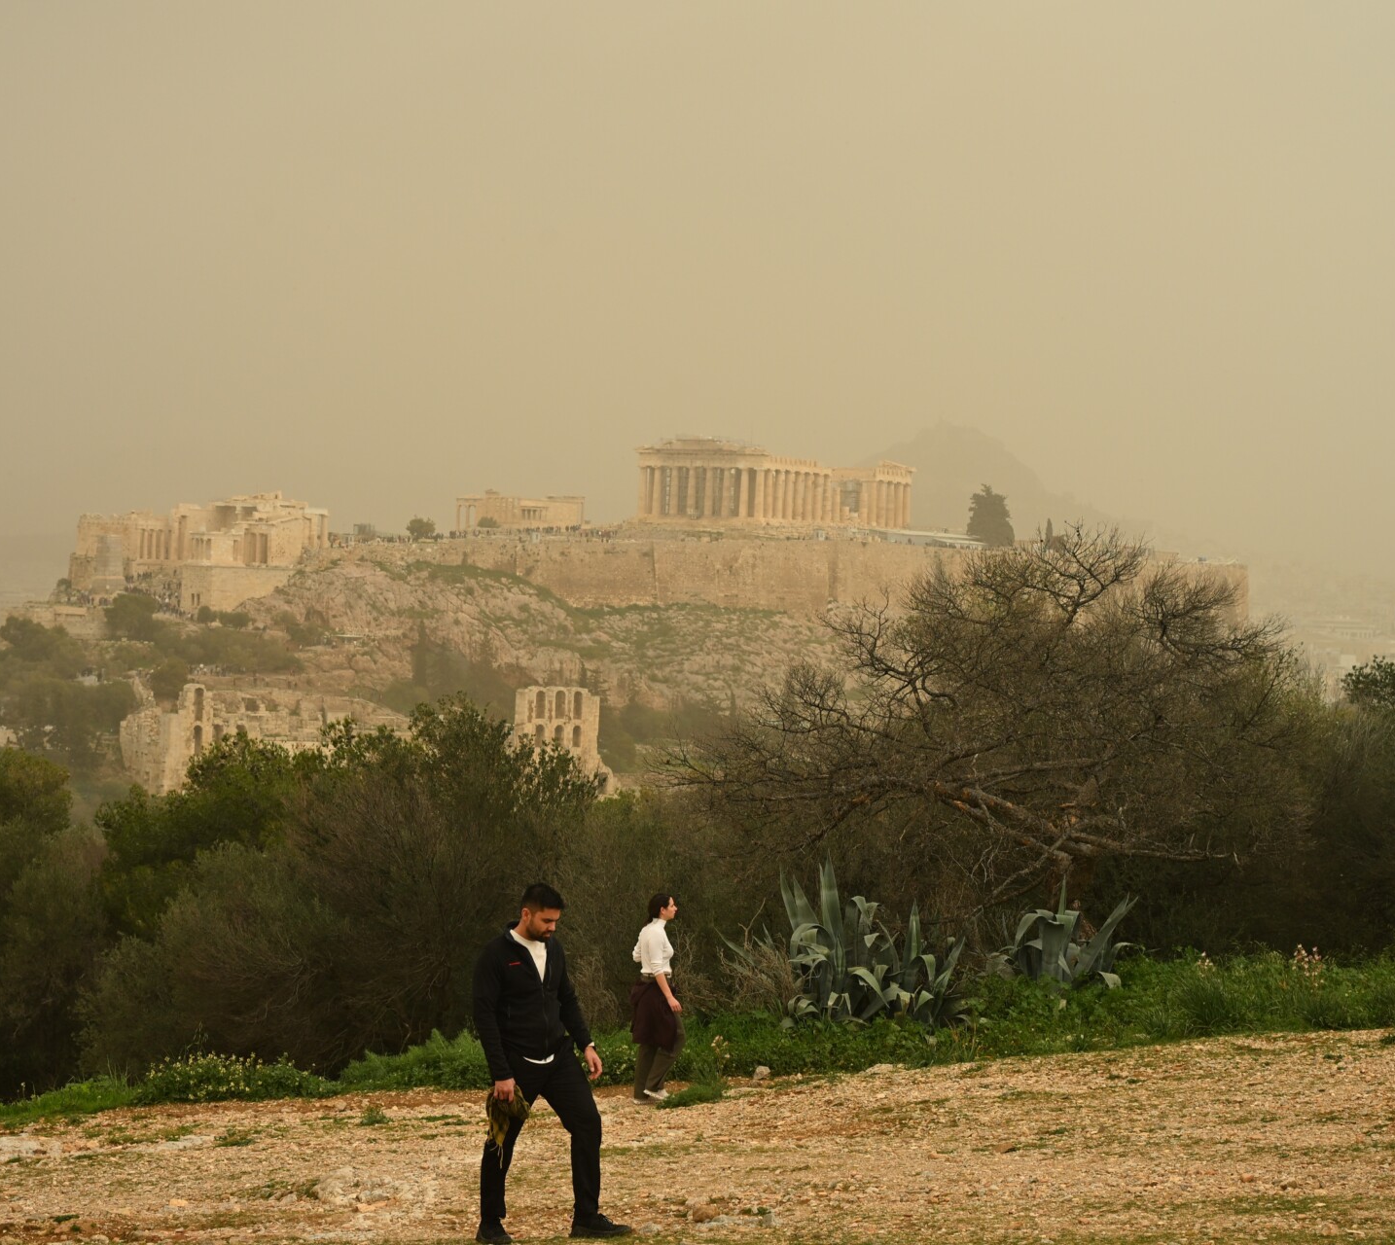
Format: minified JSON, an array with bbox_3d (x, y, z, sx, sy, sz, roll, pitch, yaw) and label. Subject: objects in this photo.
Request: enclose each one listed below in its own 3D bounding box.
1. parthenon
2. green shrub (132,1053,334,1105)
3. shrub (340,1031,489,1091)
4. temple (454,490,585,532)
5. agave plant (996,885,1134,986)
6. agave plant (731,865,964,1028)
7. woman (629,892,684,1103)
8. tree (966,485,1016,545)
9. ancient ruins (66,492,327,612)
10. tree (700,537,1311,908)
[{"bbox_3d":[18.201,-29.335,627.515,32.500,17.800,71.000,3,1,31],"label":"parthenon"},{"bbox_3d":[-3.844,3.779,23.600,1.620,0.400,0.850,3,1,0],"label":"green shrub"},{"bbox_3d":[-2.422,3.782,24.600,1.360,0.520,0.950,3,1,0],"label":"shrub"},{"bbox_3d":[-41.347,-25.494,660.000,20.000,10.500,23.500,3,1,31],"label":"temple"},{"bbox_3d":[3.693,3.153,28.600,1.420,1.050,1.250,3,1,0],"label":"agave plant"},{"bbox_3d":[1.440,3.075,27.200,2.250,1.580,1.900,3,1,0],"label":"agave plant"},{"bbox_3d":[-0.321,2.945,22.400,0.450,1.650,0.470,3,1,0],"label":"woman"},{"bbox_3d":[68.012,-24.650,660.000,11.300,14.600,11.300,3,1,0],"label":"tree"},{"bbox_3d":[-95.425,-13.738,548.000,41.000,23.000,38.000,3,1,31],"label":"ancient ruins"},{"bbox_3d":[3.343,1.134,32.600,6.700,4.400,5.600,3,1,0],"label":"tree"}]

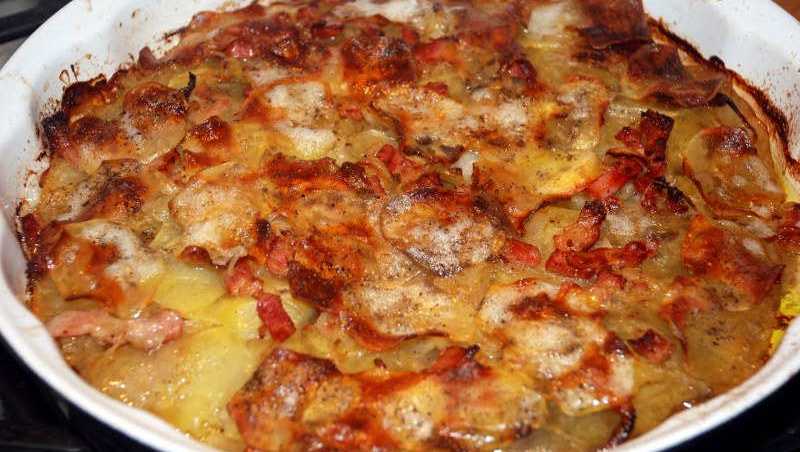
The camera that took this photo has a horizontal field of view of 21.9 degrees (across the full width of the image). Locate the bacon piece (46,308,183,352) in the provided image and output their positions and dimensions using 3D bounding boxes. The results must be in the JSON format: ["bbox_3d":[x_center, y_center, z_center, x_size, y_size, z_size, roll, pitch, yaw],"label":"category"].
[{"bbox_3d":[-0.088,0.032,0.637,0.043,0.009,0.012,0,41,1],"label":"bacon piece"}]

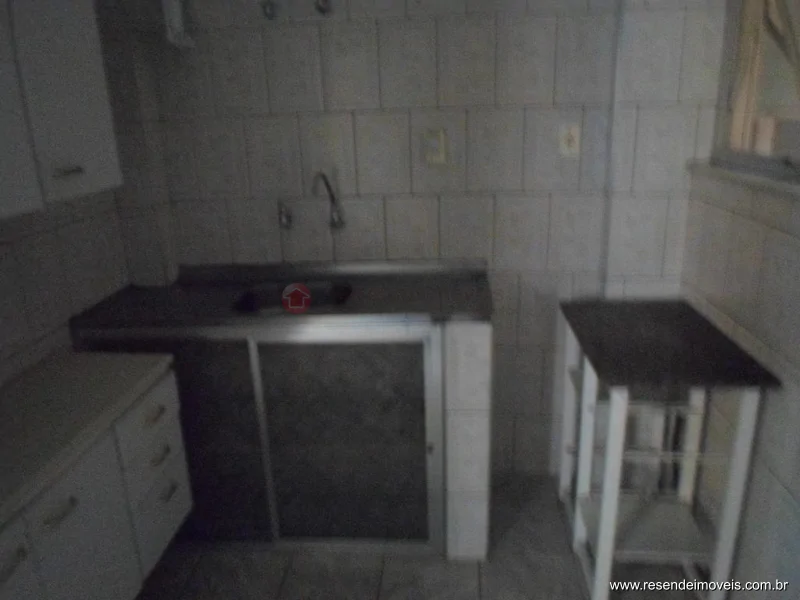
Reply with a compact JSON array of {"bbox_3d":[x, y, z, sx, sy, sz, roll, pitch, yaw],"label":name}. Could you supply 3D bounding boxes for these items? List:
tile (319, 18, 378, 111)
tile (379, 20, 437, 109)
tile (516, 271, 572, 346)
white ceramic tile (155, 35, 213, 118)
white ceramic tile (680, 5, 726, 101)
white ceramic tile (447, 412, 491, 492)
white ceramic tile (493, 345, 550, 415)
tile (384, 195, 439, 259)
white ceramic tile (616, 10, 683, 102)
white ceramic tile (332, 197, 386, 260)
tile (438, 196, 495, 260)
[{"bbox_3d":[-0.171,-0.810,2.025,0.198,0.292,0.010,0,16,4],"label":"tile"},{"bbox_3d":[0.034,-0.824,2.032,0.200,0.297,0.010,-1,16,3],"label":"tile"},{"bbox_3d":[0.564,0.034,2.238,0.203,0.299,0.010,0,16,5],"label":"tile"},{"bbox_3d":[-0.777,-0.812,2.073,0.200,0.297,0.010,-1,16,3],"label":"white ceramic tile"},{"bbox_3d":[0.982,-0.792,1.884,0.120,0.279,0.010,0,16,4],"label":"white ceramic tile"},{"bbox_3d":[0.219,0.488,1.862,0.137,0.289,0.010,0,16,4],"label":"white ceramic tile"},{"bbox_3d":[0.474,0.326,2.337,0.200,0.297,0.010,-1,16,3],"label":"white ceramic tile"},{"bbox_3d":[0.049,-0.260,2.192,0.203,0.278,0.010,0,16,5],"label":"tile"},{"bbox_3d":[0.836,-0.812,1.933,0.205,0.296,0.010,0,16,5],"label":"white ceramic tile"},{"bbox_3d":[-0.154,-0.258,2.208,0.203,0.278,0.010,0,16,5],"label":"white ceramic tile"},{"bbox_3d":[0.252,-0.252,2.179,0.201,0.296,0.010,-1,16,4],"label":"tile"}]

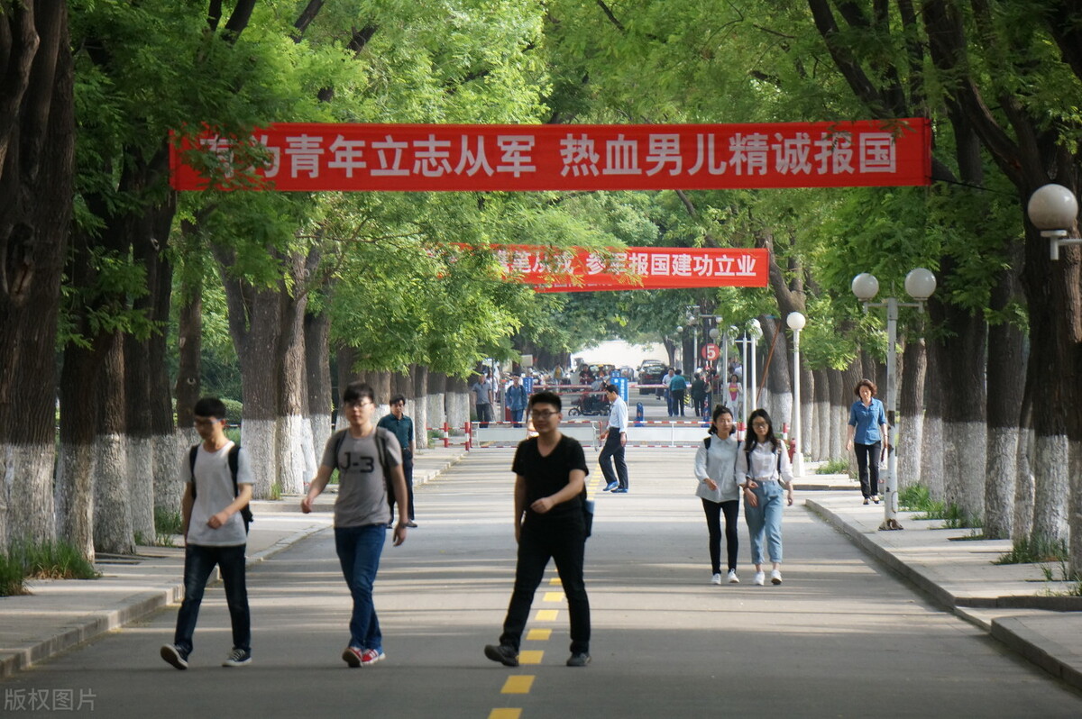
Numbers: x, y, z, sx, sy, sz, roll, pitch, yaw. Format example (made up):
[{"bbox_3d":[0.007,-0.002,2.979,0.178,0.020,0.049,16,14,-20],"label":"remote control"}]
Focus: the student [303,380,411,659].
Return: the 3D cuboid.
[{"bbox_3d":[-1.163,1.041,50.000,0.550,1.790,0.520,0,0,24],"label":"student"}]

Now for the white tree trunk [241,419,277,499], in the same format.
[{"bbox_3d":[-4.047,1.433,113.500,0.460,1.170,0.460,0,0,0],"label":"white tree trunk"}]

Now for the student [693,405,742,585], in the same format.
[{"bbox_3d":[1.609,1.230,72.370,0.440,1.640,0.380,0,0,-5],"label":"student"}]

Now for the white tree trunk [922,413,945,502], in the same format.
[{"bbox_3d":[5.100,1.294,102.963,0.304,1.123,0.295,0,0,0],"label":"white tree trunk"}]

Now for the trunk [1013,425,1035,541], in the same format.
[{"bbox_3d":[4.855,1.271,79.570,0.280,1.160,0.280,0,0,0],"label":"trunk"}]

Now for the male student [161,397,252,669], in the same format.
[{"bbox_3d":[-2.149,1.117,51.000,0.520,1.752,0.600,0,0,30],"label":"male student"}]

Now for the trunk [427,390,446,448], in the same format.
[{"bbox_3d":[-2.759,1.481,210.000,0.470,1.220,0.470,0,0,0],"label":"trunk"}]

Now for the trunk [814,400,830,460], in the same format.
[{"bbox_3d":[5.164,1.314,145.763,0.298,1.101,0.289,0,0,0],"label":"trunk"}]

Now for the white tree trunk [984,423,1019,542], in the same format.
[{"bbox_3d":[4.730,1.267,81.620,0.352,1.167,0.342,0,0,0],"label":"white tree trunk"}]

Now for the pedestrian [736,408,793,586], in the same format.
[{"bbox_3d":[2.077,1.279,73.500,0.520,1.630,0.400,0,0,5],"label":"pedestrian"}]

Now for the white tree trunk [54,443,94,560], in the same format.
[{"bbox_3d":[-4.265,1.302,72.466,0.362,1.094,0.351,0,0,0],"label":"white tree trunk"}]

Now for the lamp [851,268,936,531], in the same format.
[{"bbox_3d":[3.915,0.440,87.920,0.940,2.900,0.360,0,0,0],"label":"lamp"}]

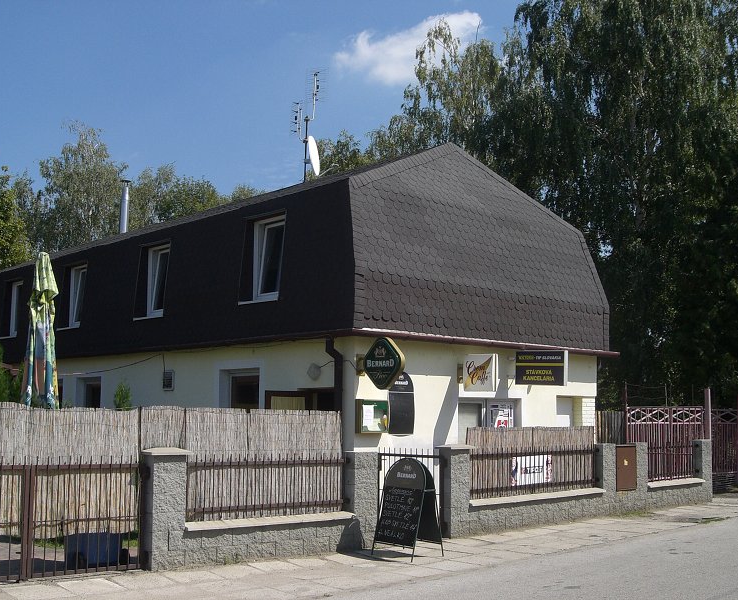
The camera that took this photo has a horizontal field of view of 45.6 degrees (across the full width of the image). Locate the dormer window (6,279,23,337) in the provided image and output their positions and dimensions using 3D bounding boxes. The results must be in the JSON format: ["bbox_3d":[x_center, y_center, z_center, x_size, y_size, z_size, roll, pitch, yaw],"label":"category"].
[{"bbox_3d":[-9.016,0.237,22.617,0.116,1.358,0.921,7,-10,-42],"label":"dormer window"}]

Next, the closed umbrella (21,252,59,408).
[{"bbox_3d":[-4.191,1.273,11.079,0.446,3.570,0.446,6,-9,-41],"label":"closed umbrella"}]

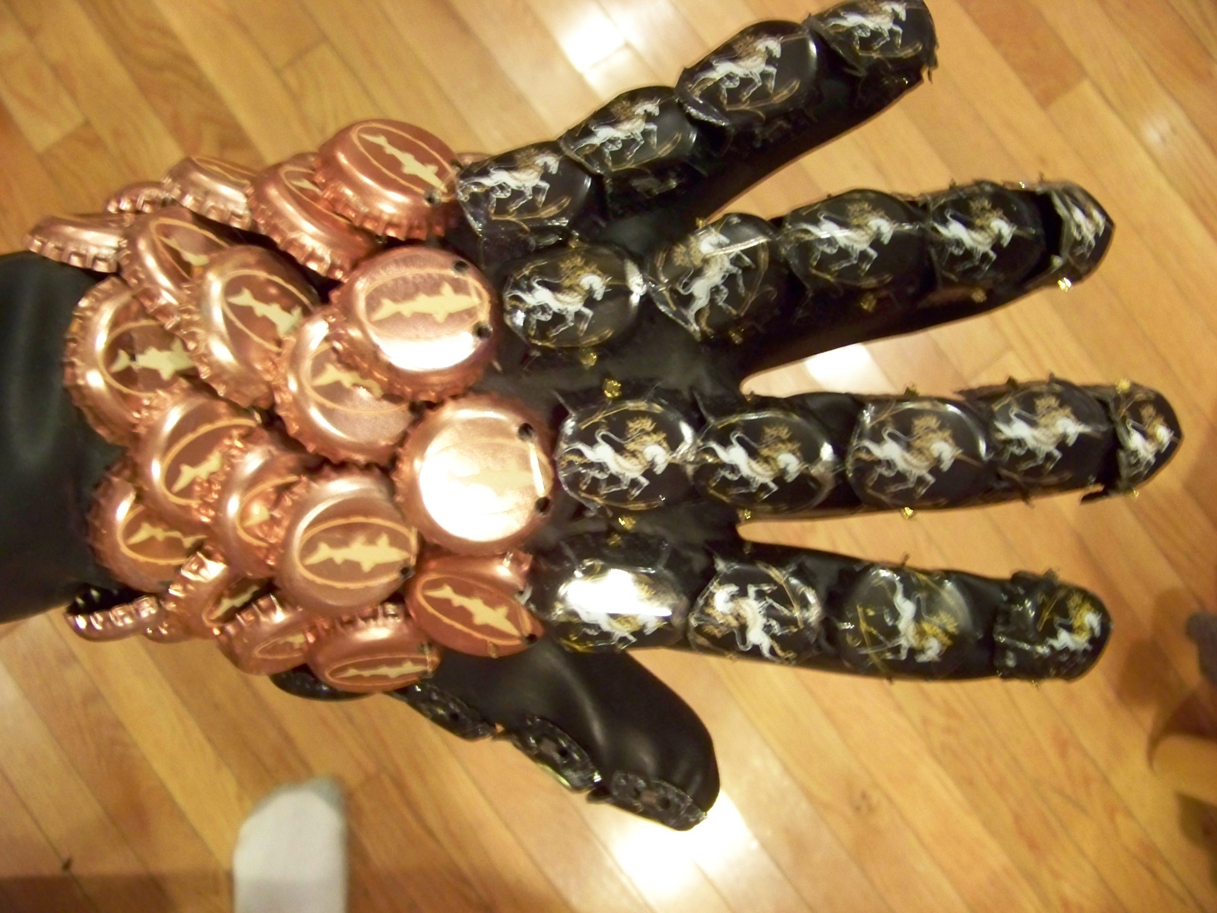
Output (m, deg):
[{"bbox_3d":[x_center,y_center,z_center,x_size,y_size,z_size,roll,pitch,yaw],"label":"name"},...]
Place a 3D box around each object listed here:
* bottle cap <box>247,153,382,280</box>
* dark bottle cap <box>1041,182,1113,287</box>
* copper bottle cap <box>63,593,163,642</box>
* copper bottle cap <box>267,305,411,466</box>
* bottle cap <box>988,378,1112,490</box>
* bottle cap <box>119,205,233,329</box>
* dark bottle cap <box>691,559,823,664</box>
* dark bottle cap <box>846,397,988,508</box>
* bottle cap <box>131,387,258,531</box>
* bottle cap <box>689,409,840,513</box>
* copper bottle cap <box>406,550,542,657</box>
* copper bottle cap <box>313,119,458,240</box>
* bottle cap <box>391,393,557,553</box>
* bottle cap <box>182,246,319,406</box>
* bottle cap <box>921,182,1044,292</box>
[{"bbox_3d":[-0.049,-0.043,0.226,0.030,0.030,0.007,28,121,-19],"label":"bottle cap"},{"bbox_3d":[0.094,-0.044,0.254,0.026,0.009,0.024,-10,93,-44],"label":"dark bottle cap"},{"bbox_3d":[-0.097,0.033,0.262,0.030,0.030,0.006,-12,88,0],"label":"copper bottle cap"},{"bbox_3d":[-0.043,-0.013,0.224,0.030,0.007,0.030,8,72,-24],"label":"copper bottle cap"},{"bbox_3d":[0.088,-0.004,0.252,0.029,0.008,0.027,1,87,-12],"label":"bottle cap"},{"bbox_3d":[-0.080,-0.036,0.248,0.030,0.007,0.030,30,42,-31],"label":"bottle cap"},{"bbox_3d":[0.029,0.030,0.249,0.028,0.008,0.025,3,100,-1],"label":"dark bottle cap"},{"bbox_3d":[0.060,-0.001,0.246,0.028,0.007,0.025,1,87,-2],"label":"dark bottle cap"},{"bbox_3d":[-0.084,0.000,0.263,0.031,0.006,0.031,12,72,-40],"label":"bottle cap"},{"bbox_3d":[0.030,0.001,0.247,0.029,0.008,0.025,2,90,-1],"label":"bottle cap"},{"bbox_3d":[-0.026,0.028,0.247,0.030,0.029,0.007,26,42,1],"label":"copper bottle cap"},{"bbox_3d":[-0.038,-0.051,0.230,0.030,0.007,0.030,15,42,-14],"label":"copper bottle cap"},{"bbox_3d":[-0.024,0.003,0.236,0.031,0.006,0.031,-1,95,-16],"label":"bottle cap"},{"bbox_3d":[-0.060,-0.024,0.221,0.007,0.030,0.030,-18,61,34],"label":"bottle cap"},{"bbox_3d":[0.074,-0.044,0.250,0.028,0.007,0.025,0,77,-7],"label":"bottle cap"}]

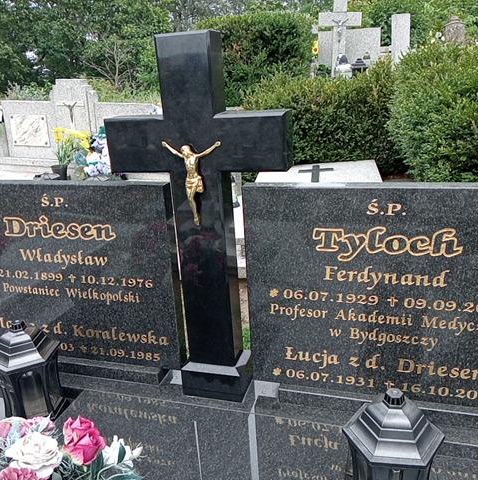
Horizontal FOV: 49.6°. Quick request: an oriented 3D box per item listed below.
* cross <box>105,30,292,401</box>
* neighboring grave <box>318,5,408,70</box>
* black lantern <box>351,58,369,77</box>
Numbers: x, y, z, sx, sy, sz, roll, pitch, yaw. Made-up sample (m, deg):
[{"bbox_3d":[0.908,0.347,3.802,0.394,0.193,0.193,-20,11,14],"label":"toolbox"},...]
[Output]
[{"bbox_3d":[-0.100,-0.021,1.488,0.504,1.060,0.129,3,22,17],"label":"cross"},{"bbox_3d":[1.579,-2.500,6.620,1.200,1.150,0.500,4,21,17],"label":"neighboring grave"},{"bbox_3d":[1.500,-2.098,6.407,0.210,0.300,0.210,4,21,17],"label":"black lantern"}]

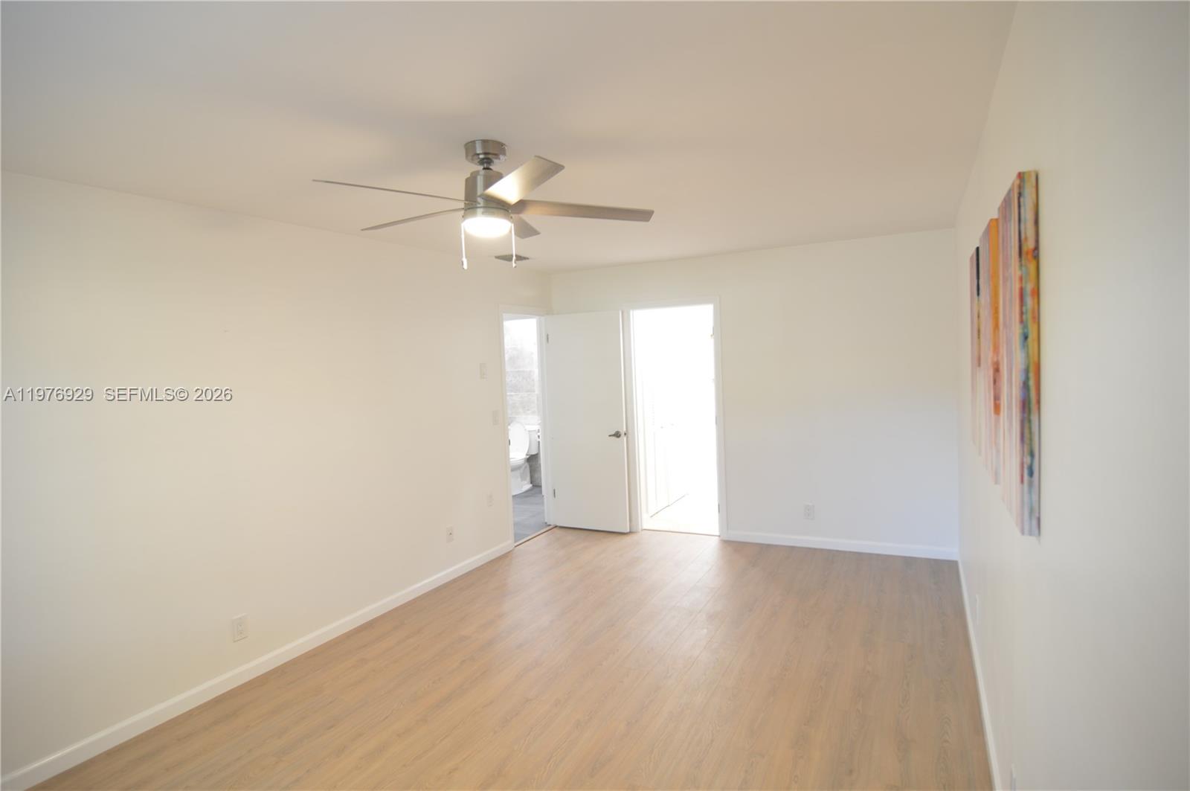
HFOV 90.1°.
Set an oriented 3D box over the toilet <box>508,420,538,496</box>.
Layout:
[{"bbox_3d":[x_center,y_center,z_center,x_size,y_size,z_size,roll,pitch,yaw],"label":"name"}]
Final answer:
[{"bbox_3d":[-1.031,0.785,7.446,0.430,0.850,0.710,-1,4,26],"label":"toilet"}]

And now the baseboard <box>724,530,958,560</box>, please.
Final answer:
[{"bbox_3d":[1.934,1.206,4.824,1.737,0.082,0.016,-1,4,26],"label":"baseboard"}]

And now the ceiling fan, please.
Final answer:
[{"bbox_3d":[-0.436,-0.732,2.329,1.290,0.450,1.280,0,4,29],"label":"ceiling fan"}]

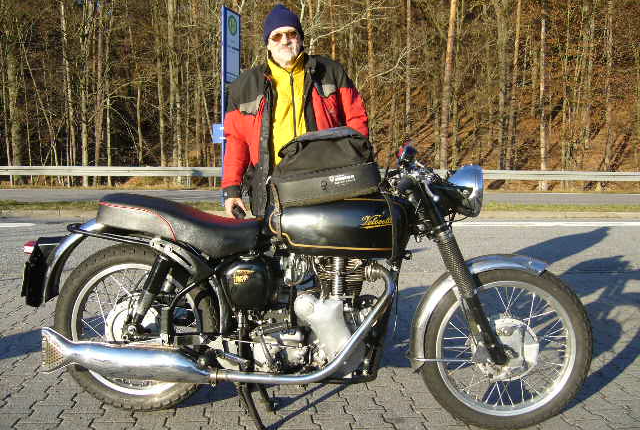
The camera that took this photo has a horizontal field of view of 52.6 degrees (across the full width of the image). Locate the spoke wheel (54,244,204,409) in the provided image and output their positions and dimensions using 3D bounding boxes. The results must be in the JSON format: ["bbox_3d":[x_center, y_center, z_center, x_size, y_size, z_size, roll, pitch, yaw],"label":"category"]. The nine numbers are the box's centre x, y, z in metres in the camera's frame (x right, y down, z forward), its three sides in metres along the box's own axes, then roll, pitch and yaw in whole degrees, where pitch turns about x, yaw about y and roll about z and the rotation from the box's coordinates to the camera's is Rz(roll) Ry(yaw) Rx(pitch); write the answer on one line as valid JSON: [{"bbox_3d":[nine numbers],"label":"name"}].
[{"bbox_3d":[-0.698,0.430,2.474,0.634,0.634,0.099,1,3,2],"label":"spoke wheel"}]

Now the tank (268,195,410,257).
[{"bbox_3d":[0.074,0.033,2.418,0.535,0.238,0.267,1,3,2],"label":"tank"}]

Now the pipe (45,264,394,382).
[{"bbox_3d":[-0.366,0.383,2.308,1.242,0.413,0.238,1,3,2],"label":"pipe"}]

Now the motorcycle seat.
[{"bbox_3d":[-0.503,0.034,2.443,0.604,0.228,0.247,1,3,2],"label":"motorcycle seat"}]

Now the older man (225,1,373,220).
[{"bbox_3d":[-0.112,-0.064,2.839,0.634,1.700,0.376,0,3,-2],"label":"older man"}]

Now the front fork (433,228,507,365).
[{"bbox_3d":[0.553,0.287,2.411,0.084,0.554,0.238,-24,-1,10],"label":"front fork"}]

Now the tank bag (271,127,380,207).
[{"bbox_3d":[0.026,-0.195,2.407,0.386,0.252,0.267,-8,3,3],"label":"tank bag"}]

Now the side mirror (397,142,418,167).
[{"bbox_3d":[0.357,-0.249,2.668,0.059,0.109,0.099,-1,3,-20],"label":"side mirror"}]

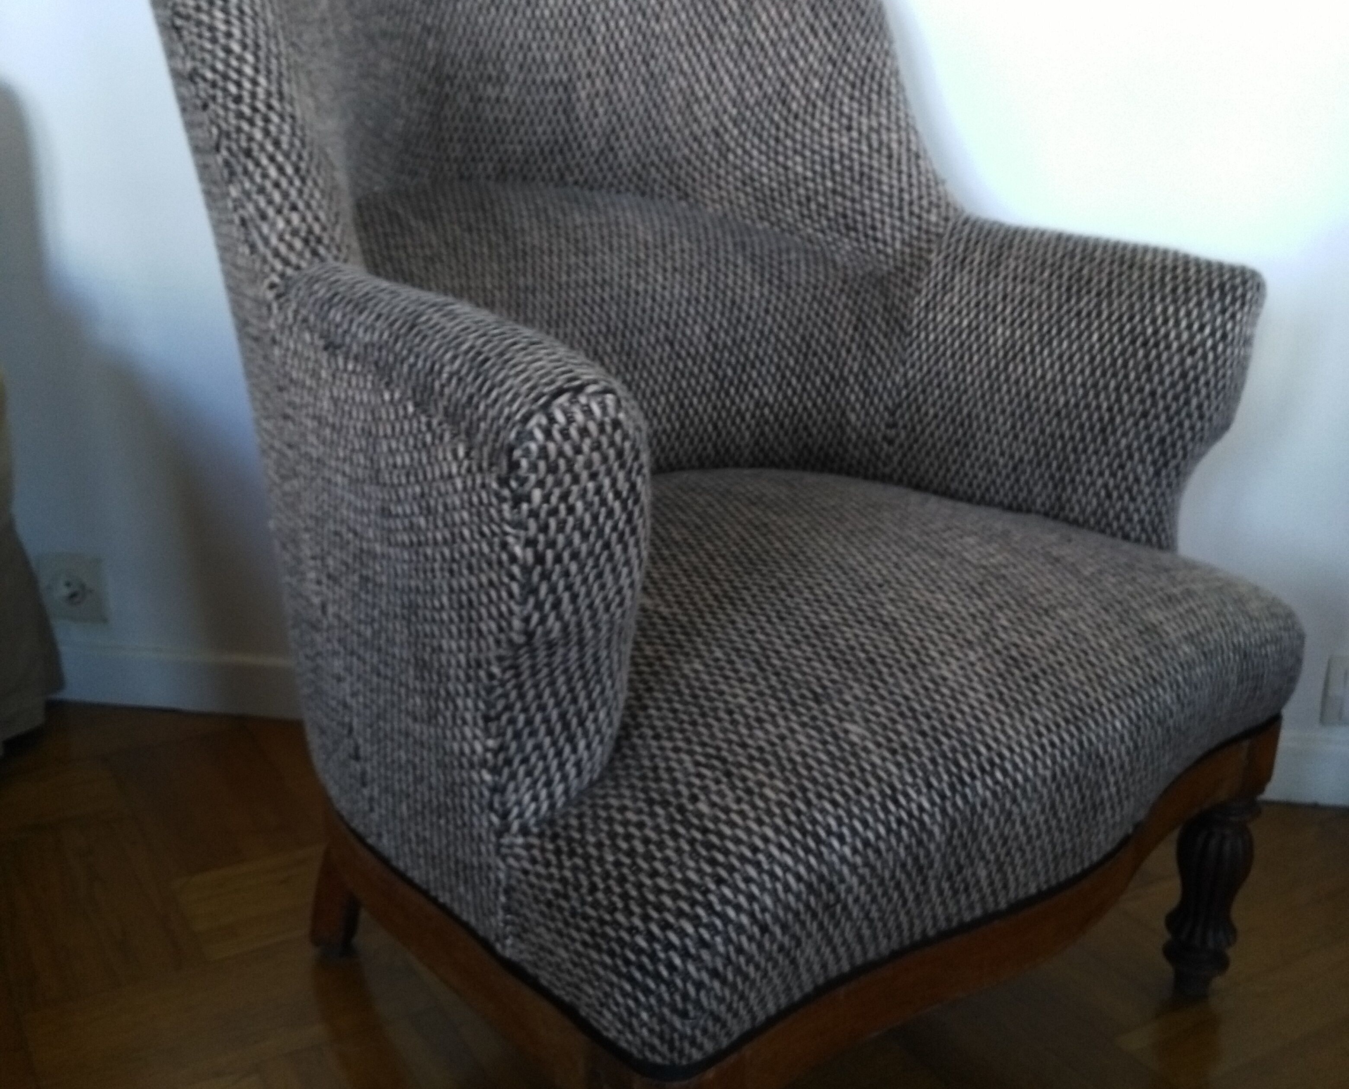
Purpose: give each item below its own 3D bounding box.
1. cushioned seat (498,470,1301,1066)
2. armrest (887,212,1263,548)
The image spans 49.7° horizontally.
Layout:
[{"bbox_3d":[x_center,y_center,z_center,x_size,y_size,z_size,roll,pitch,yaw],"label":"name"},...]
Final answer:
[{"bbox_3d":[0.101,0.077,1.065,0.649,0.172,0.477,-14,24,-40],"label":"cushioned seat"},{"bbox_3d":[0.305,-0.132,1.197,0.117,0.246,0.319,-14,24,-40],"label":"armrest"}]

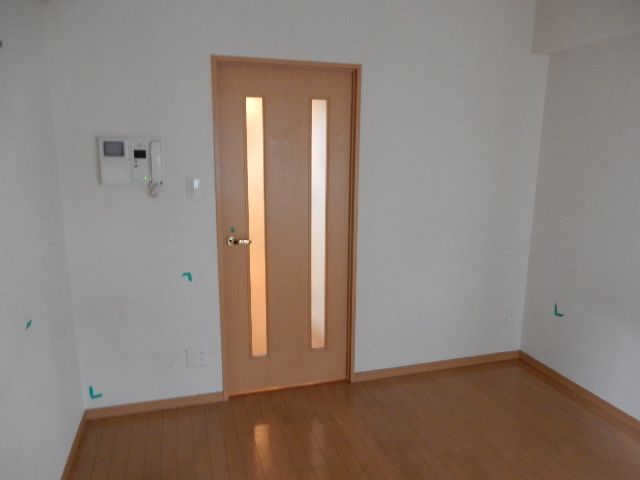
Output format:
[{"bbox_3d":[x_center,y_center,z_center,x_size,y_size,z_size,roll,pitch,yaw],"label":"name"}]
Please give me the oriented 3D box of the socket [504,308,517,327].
[{"bbox_3d":[1.337,0.554,3.249,0.075,0.122,0.012,-3,12,-16],"label":"socket"}]

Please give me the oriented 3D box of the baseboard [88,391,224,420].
[{"bbox_3d":[-0.925,0.950,2.636,0.741,0.063,0.015,-3,12,-16],"label":"baseboard"}]

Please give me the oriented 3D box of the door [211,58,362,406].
[{"bbox_3d":[-0.179,-0.017,2.699,0.800,1.940,0.070,-3,12,-16],"label":"door"}]

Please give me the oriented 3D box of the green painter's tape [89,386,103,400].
[{"bbox_3d":[-1.224,0.838,2.528,0.062,0.075,0.004,-3,12,-16],"label":"green painter's tape"}]

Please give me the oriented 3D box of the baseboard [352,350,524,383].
[{"bbox_3d":[0.830,0.859,3.154,1.280,0.063,0.015,-3,12,-16],"label":"baseboard"}]

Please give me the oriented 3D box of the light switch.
[{"bbox_3d":[-0.675,-0.279,2.469,0.072,0.120,0.014,-3,12,-16],"label":"light switch"}]

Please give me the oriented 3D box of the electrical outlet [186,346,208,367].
[{"bbox_3d":[-0.706,0.671,2.649,0.117,0.120,0.012,-3,12,-16],"label":"electrical outlet"}]

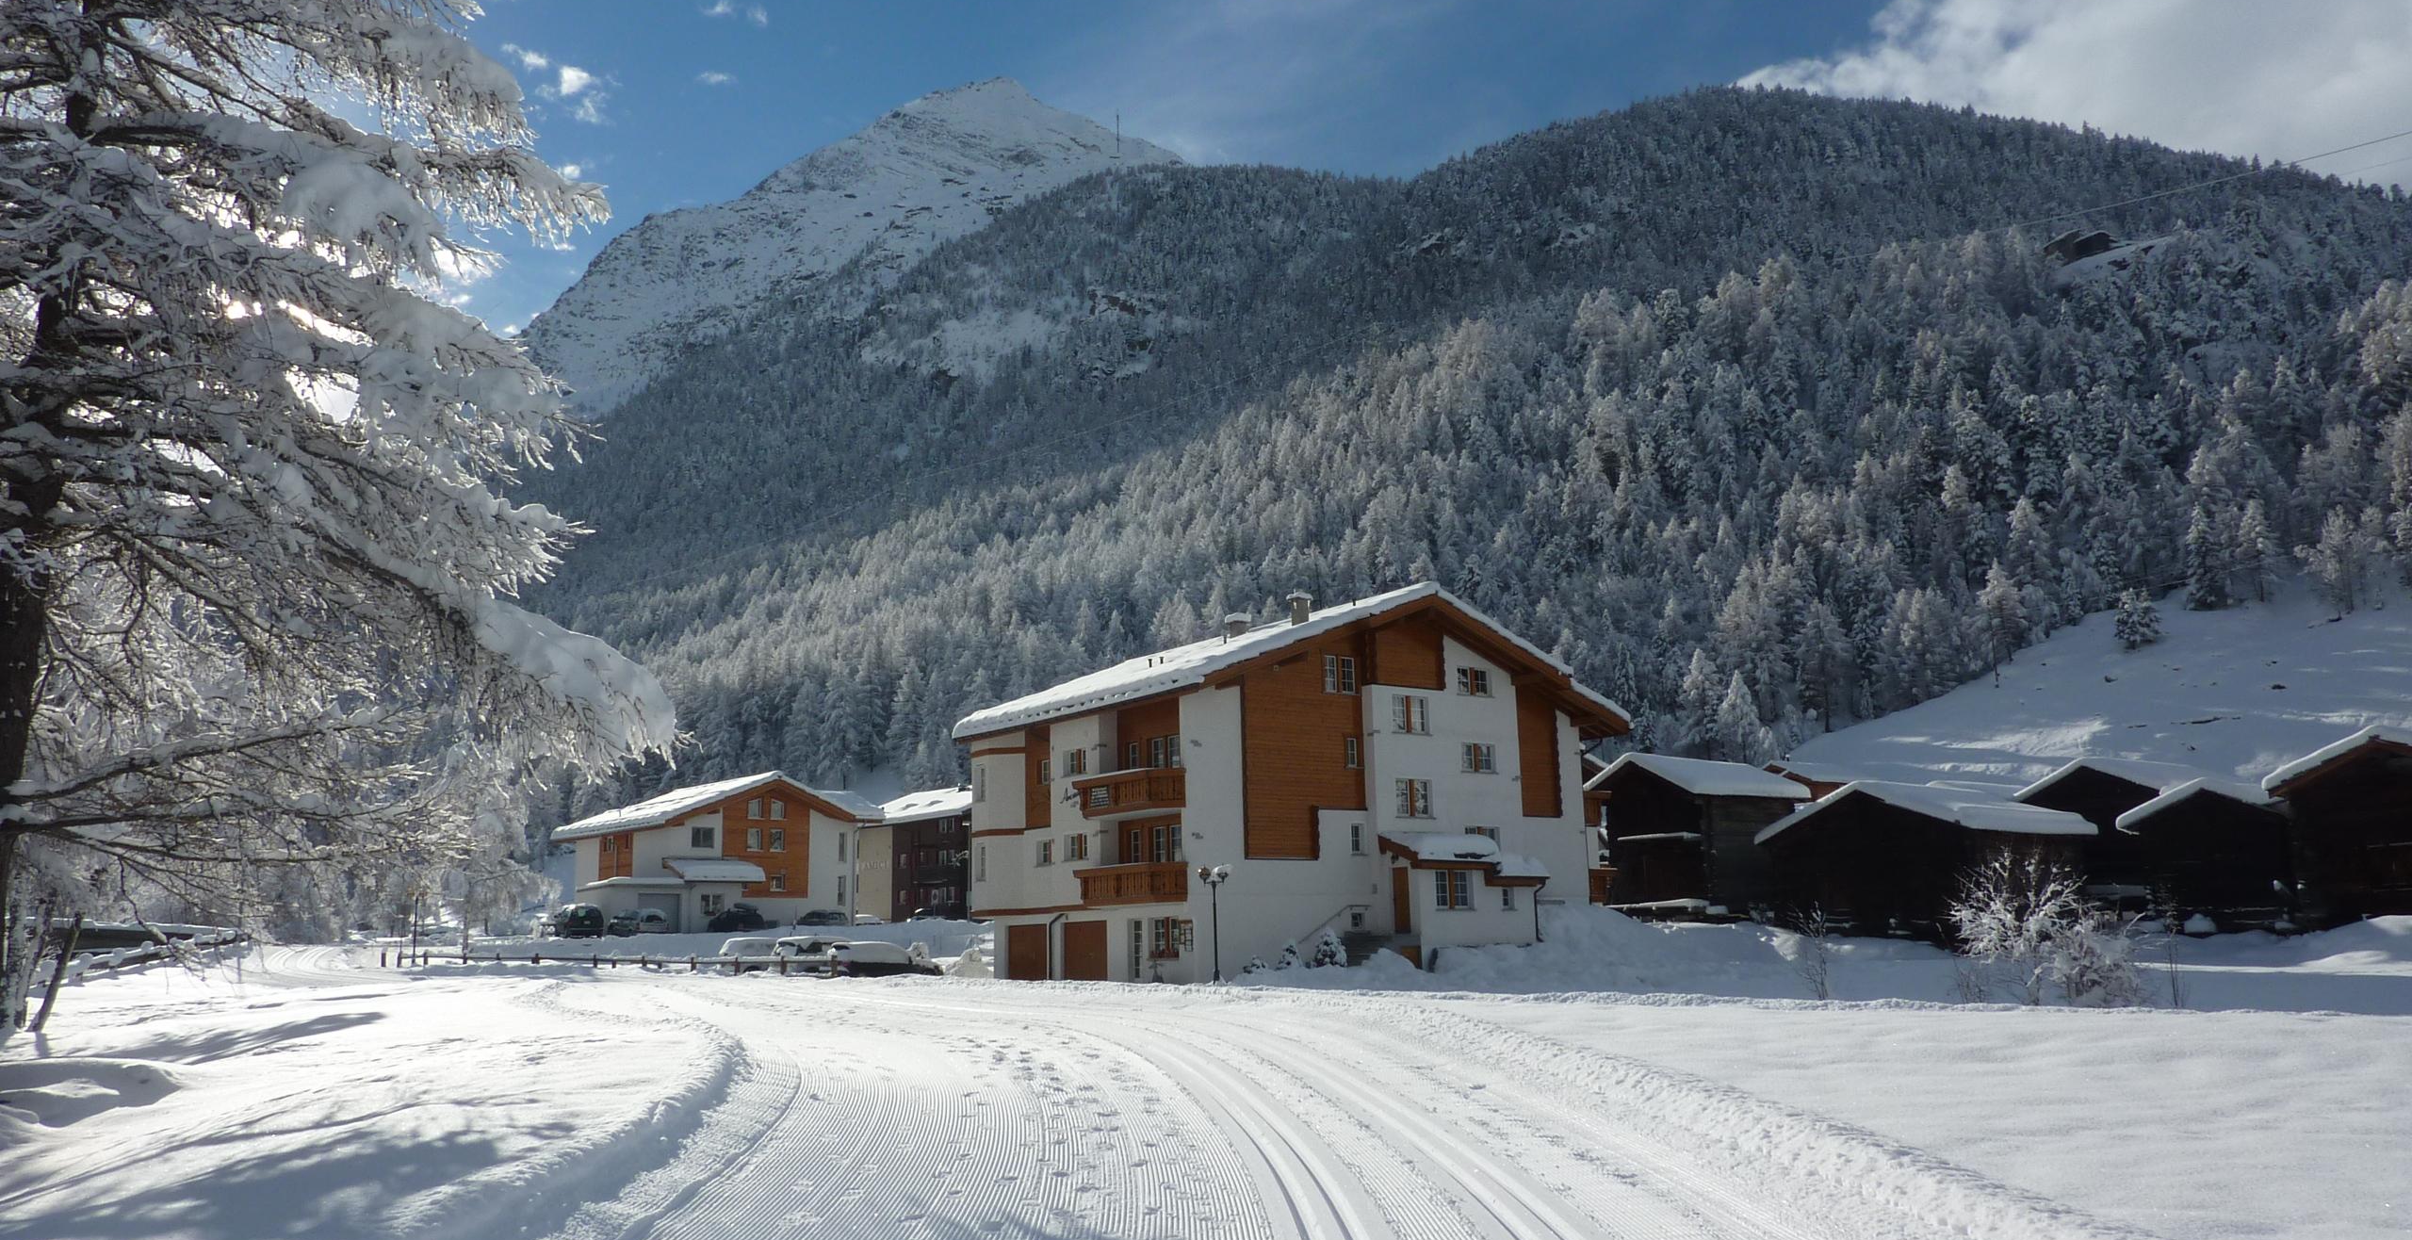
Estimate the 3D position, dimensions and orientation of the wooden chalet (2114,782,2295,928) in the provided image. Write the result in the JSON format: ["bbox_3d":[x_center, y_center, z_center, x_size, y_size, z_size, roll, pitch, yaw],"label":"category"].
[{"bbox_3d":[33.384,7.549,55.161,6.700,5.150,5.200,6,-13,-35],"label":"wooden chalet"}]

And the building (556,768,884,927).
[{"bbox_3d":[-31.684,15.117,112.567,14.500,10.000,18.000,7,-14,-39],"label":"building"}]

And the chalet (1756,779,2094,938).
[{"bbox_3d":[24.470,8.476,59.155,7.500,5.700,8.000,6,-13,-35],"label":"chalet"}]

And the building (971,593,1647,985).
[{"bbox_3d":[2.966,6.163,60.861,18.600,12.600,16.400,6,-13,-35],"label":"building"}]

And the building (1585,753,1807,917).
[{"bbox_3d":[20.233,9.160,72.340,7.200,7.000,6.400,6,-13,-35],"label":"building"}]

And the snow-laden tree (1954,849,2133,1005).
[{"bbox_3d":[18.032,6.673,37.500,3.900,3.500,3.600,-6,-12,25],"label":"snow-laden tree"}]

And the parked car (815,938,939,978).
[{"bbox_3d":[-13.095,13.848,71.000,4.300,1.600,1.800,6,-13,-33],"label":"parked car"}]

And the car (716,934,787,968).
[{"bbox_3d":[-19.367,14.785,77.000,4.300,1.600,1.800,6,-13,-33],"label":"car"}]

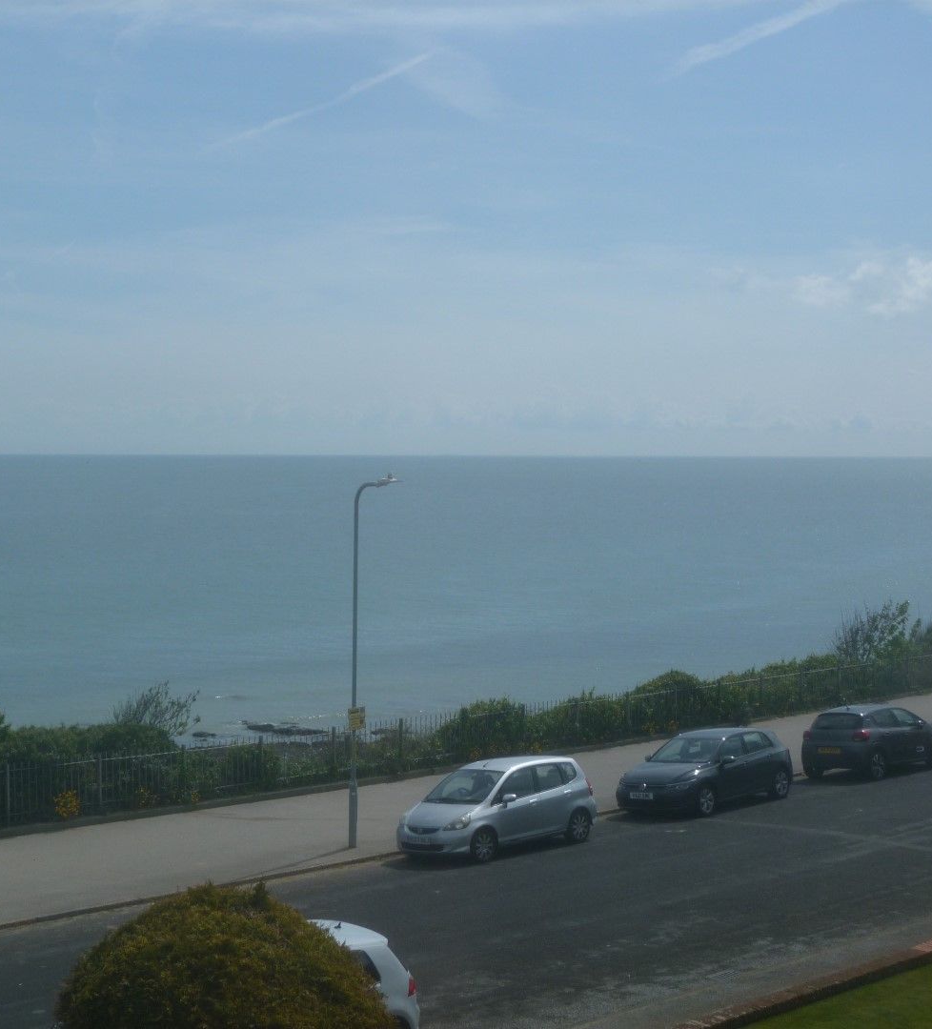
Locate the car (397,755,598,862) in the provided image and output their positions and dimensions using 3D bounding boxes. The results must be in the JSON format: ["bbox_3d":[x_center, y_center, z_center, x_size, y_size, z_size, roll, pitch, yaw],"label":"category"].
[{"bbox_3d":[0.577,5.174,35.104,3.845,1.525,1.715,-1,1,-44],"label":"car"}]

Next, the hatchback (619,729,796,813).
[{"bbox_3d":[4.820,5.063,39.486,1.829,1.465,4.284,0,1,42],"label":"hatchback"}]

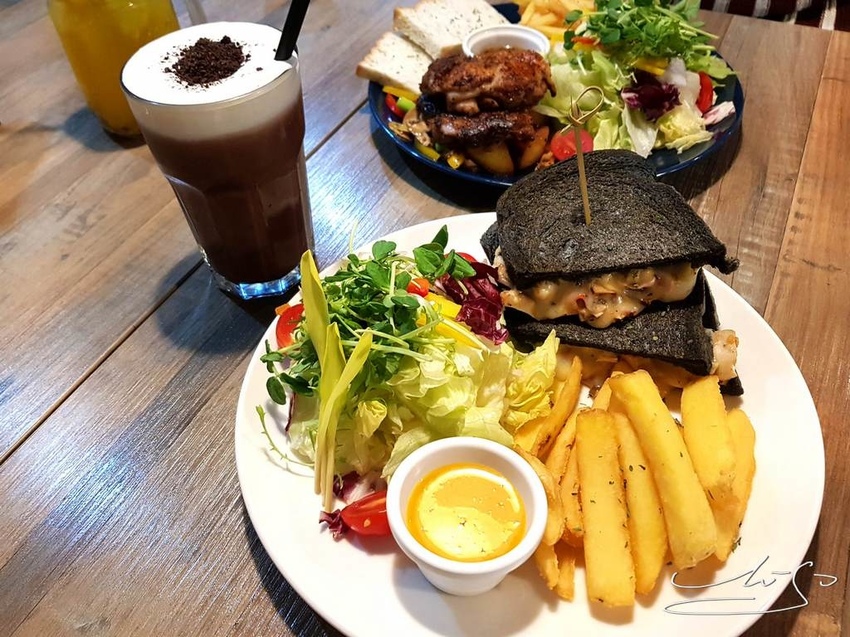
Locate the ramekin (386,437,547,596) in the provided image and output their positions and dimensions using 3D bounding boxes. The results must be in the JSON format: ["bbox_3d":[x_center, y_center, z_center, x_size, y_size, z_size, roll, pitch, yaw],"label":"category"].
[{"bbox_3d":[0.017,0.083,0.258,0.059,0.040,0.059,-4,47,0],"label":"ramekin"}]

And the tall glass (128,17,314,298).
[{"bbox_3d":[-0.105,-0.084,0.368,0.090,0.133,0.090,-4,47,0],"label":"tall glass"}]

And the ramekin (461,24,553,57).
[{"bbox_3d":[0.061,-0.191,0.489,0.064,0.040,0.064,-4,47,0],"label":"ramekin"}]

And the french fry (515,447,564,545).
[{"bbox_3d":[0.048,0.073,0.267,0.014,0.014,0.045,-12,51,-7],"label":"french fry"}]

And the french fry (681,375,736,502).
[{"bbox_3d":[0.126,0.050,0.278,0.018,0.016,0.059,5,51,8],"label":"french fry"}]

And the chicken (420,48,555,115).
[{"bbox_3d":[0.043,-0.163,0.440,0.090,0.036,0.056,-3,47,1],"label":"chicken"}]

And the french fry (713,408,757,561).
[{"bbox_3d":[0.135,0.070,0.278,0.017,0.016,0.072,14,51,16],"label":"french fry"}]

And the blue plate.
[{"bbox_3d":[0.096,-0.170,0.500,0.276,0.033,0.276,-2,47,2],"label":"blue plate"}]

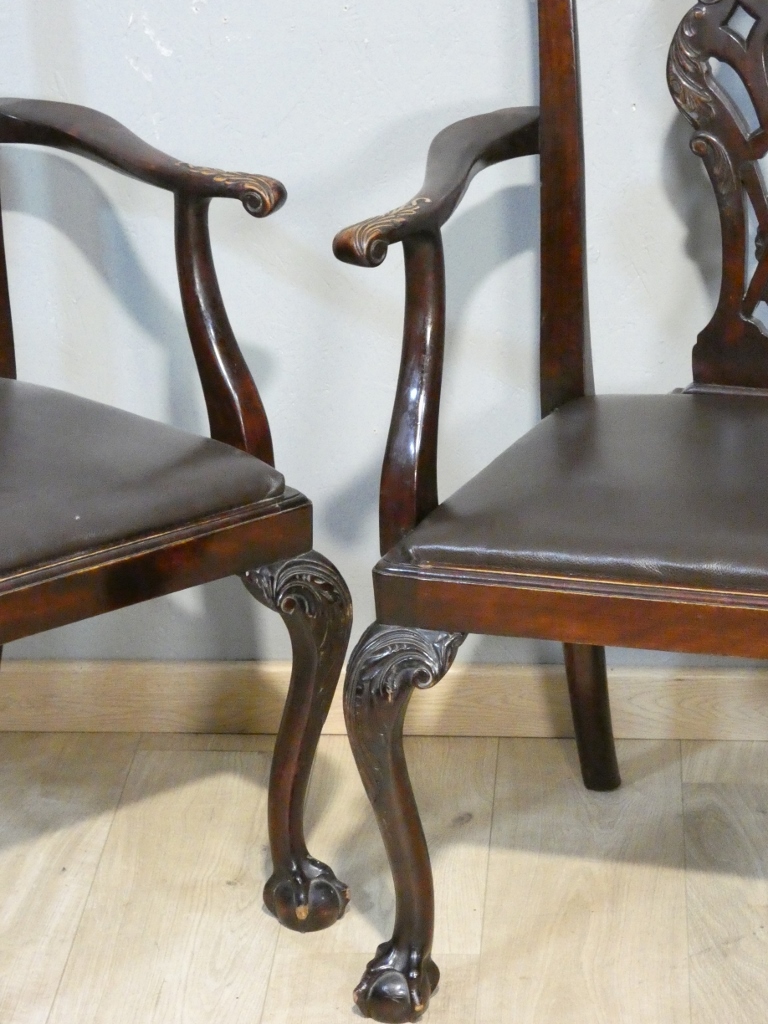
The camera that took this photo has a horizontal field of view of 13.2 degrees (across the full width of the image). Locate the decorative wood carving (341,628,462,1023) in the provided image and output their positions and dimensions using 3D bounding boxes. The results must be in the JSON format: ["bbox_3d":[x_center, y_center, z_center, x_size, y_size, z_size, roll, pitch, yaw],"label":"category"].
[{"bbox_3d":[0.027,0.278,3.048,0.112,0.395,0.107,5,22,15],"label":"decorative wood carving"}]

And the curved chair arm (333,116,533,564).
[{"bbox_3d":[0.047,-0.180,3.149,0.107,0.305,0.466,5,22,15],"label":"curved chair arm"}]

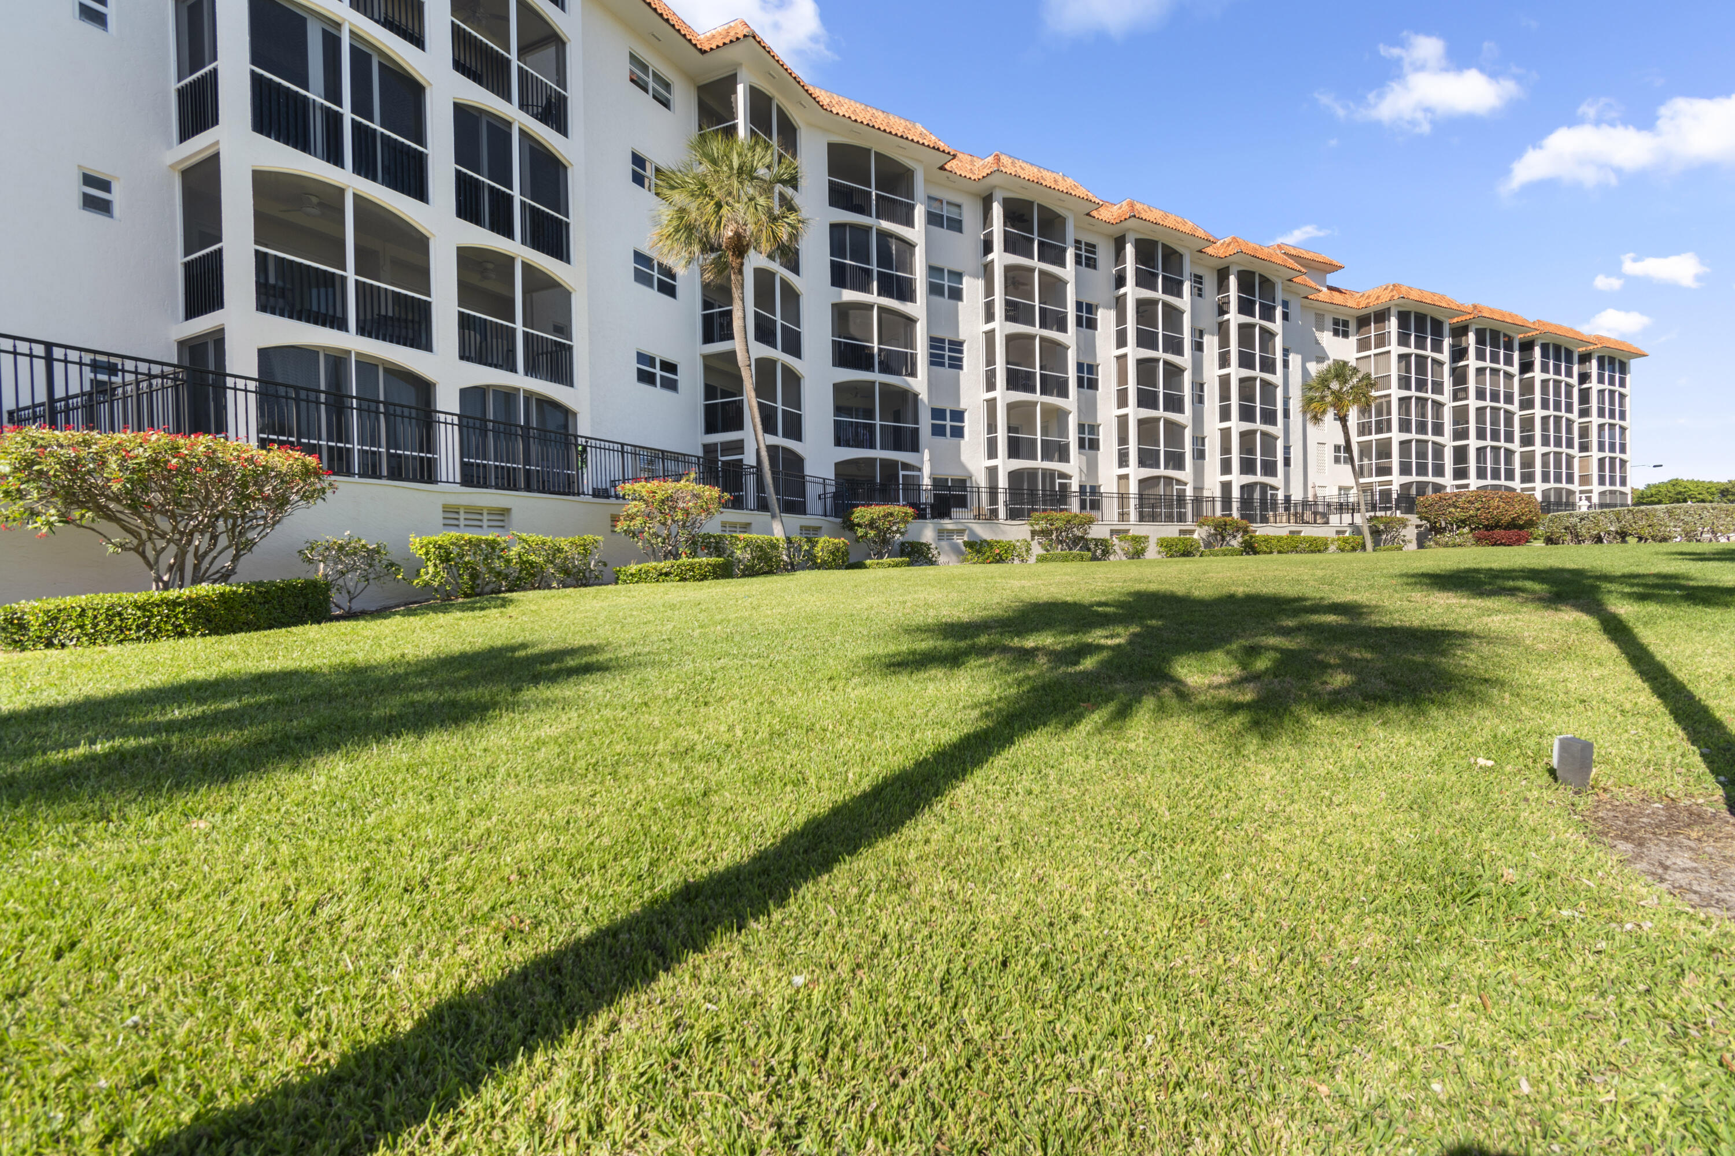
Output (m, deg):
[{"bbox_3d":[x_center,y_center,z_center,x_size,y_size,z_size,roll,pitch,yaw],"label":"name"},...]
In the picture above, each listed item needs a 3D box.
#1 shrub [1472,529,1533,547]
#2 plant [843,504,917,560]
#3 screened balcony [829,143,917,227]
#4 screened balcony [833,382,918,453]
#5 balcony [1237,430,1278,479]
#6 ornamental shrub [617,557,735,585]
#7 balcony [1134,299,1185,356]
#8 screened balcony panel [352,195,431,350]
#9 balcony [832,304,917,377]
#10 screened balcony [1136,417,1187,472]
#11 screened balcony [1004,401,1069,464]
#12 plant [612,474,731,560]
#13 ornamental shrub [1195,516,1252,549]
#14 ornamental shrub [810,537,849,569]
[{"bbox_3d":[29.856,-1.849,33.985,2.100,0.830,1.400,0,1,41],"label":"shrub"},{"bbox_3d":[0.386,-1.196,20.584,2.000,1.770,1.700,-2,1,-31],"label":"plant"},{"bbox_3d":[0.163,-14.718,27.032,3.796,2.497,0.200,-2,1,-31],"label":"screened balcony"},{"bbox_3d":[-0.023,-5.908,26.914,3.600,2.520,1.500,-2,1,-31],"label":"screened balcony"},{"bbox_3d":[19.965,-6.444,37.907,3.379,2.448,1.500,-2,1,-31],"label":"balcony"},{"bbox_3d":[-3.601,-0.126,13.478,2.100,0.480,0.700,-1,1,-20],"label":"ornamental shrub"},{"bbox_3d":[13.277,-11.667,33.929,3.399,2.448,1.500,-2,1,-31],"label":"balcony"},{"bbox_3d":[-8.903,-5.627,13.488,0.200,2.502,1.445,0,1,29],"label":"screened balcony panel"},{"bbox_3d":[0.276,-8.974,27.163,3.735,2.489,0.200,-2,1,-31],"label":"balcony"},{"bbox_3d":[13.389,-6.229,34.040,3.399,2.448,1.500,-2,1,-31],"label":"screened balcony"},{"bbox_3d":[7.422,-6.366,31.552,3.630,2.523,0.400,-2,1,-31],"label":"screened balcony"},{"bbox_3d":[-3.866,-0.983,14.170,2.200,2.000,2.000,-1,1,-15],"label":"plant"},{"bbox_3d":[14.034,-1.671,28.512,2.150,1.500,1.900,-1,1,12],"label":"ornamental shrub"},{"bbox_3d":[-0.995,-0.660,19.292,0.850,0.890,0.950,-1,1,29],"label":"ornamental shrub"}]

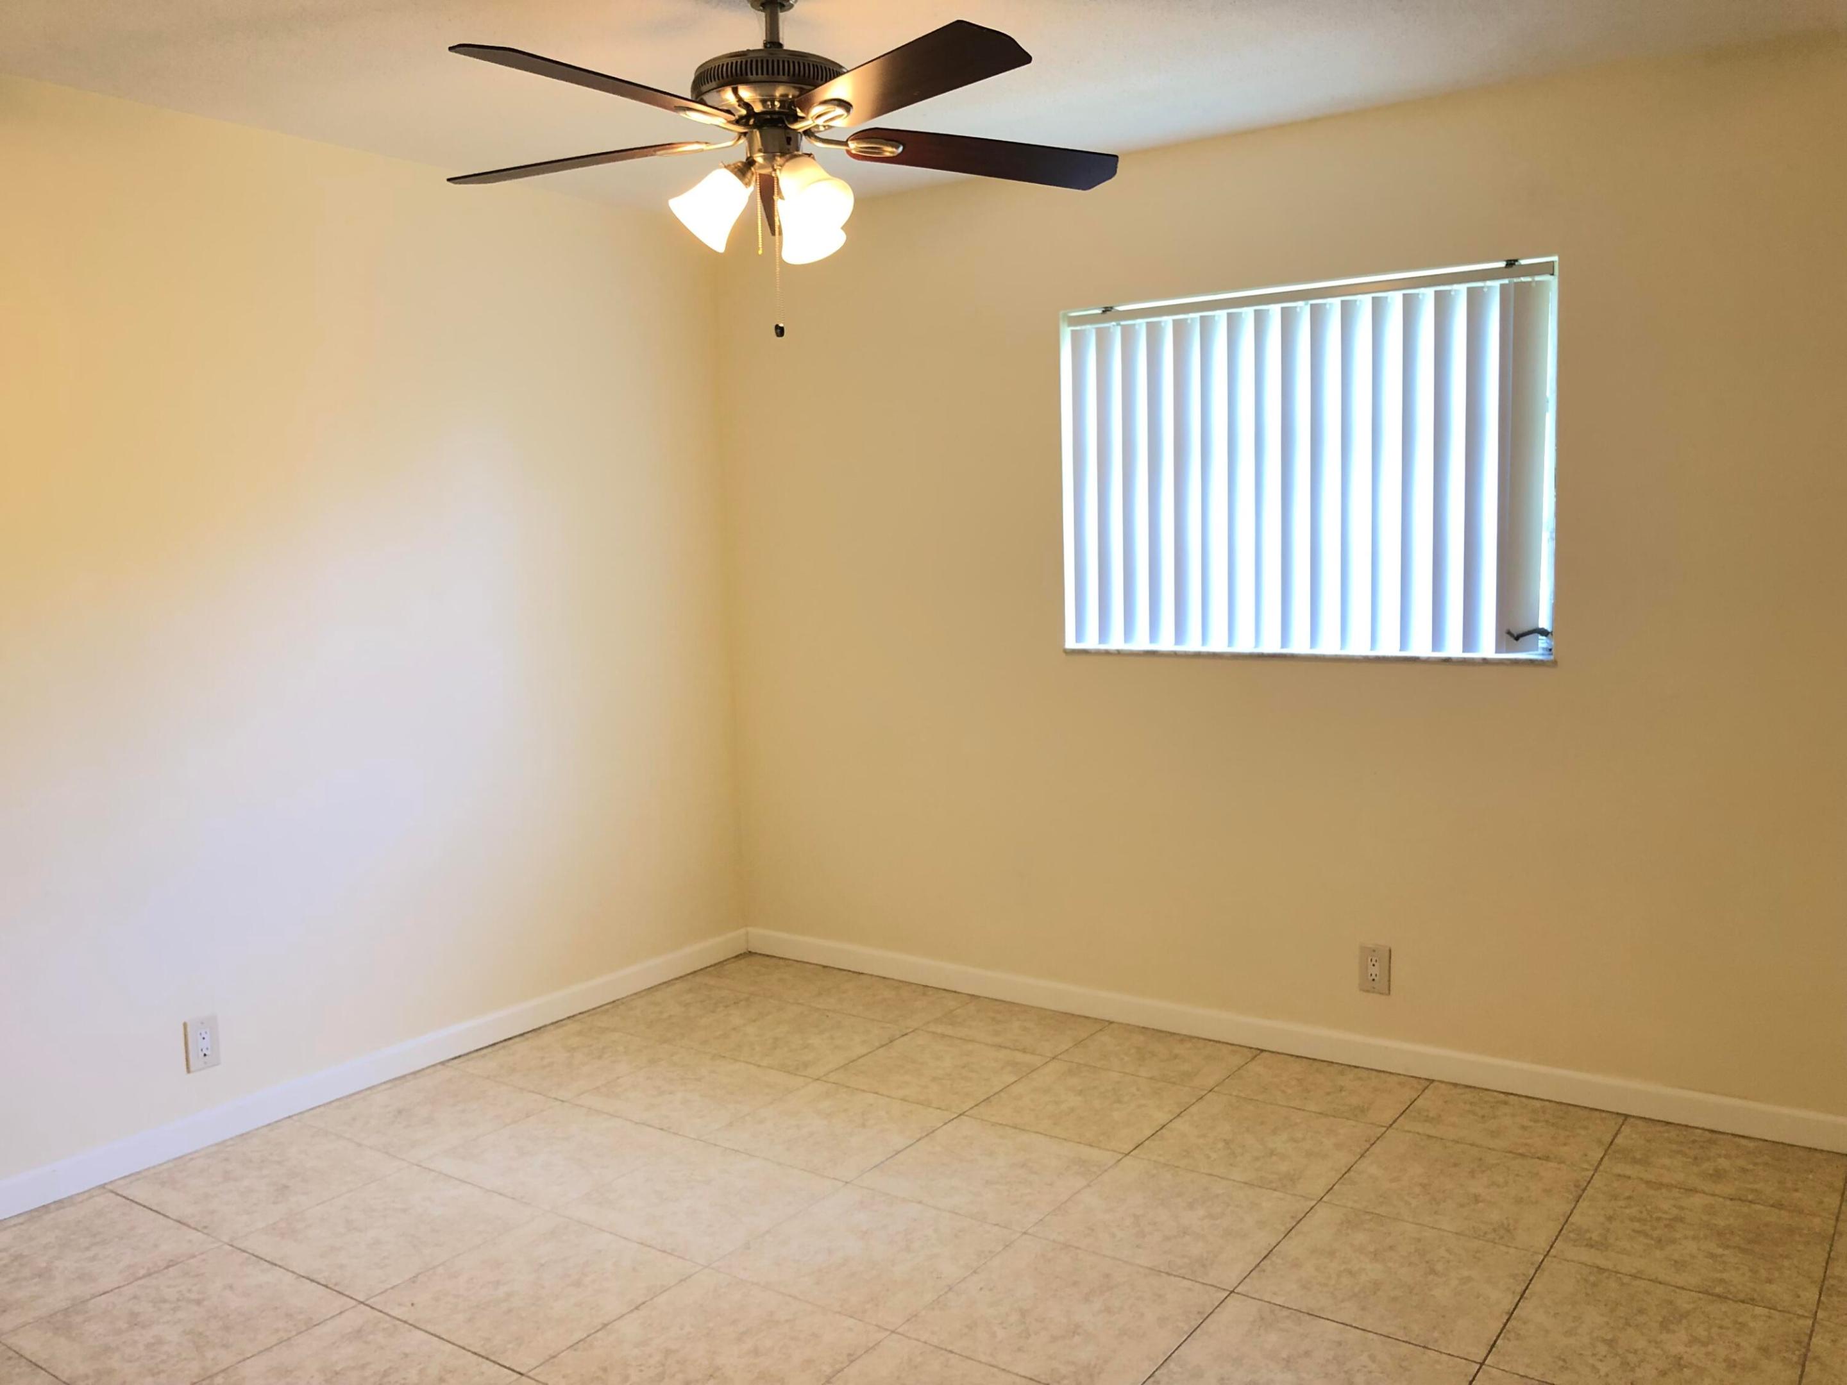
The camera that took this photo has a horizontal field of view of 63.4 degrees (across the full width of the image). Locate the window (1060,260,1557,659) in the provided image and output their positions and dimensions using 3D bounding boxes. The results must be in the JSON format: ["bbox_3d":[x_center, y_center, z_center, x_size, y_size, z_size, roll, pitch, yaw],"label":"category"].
[{"bbox_3d":[0.973,-0.578,3.941,1.335,0.950,0.100,3,7,35],"label":"window"}]

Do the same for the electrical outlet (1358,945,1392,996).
[{"bbox_3d":[1.176,0.725,3.897,0.079,0.125,0.011,3,7,35],"label":"electrical outlet"}]

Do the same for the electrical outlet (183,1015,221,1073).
[{"bbox_3d":[-1.728,0.846,3.590,0.011,0.125,0.078,3,7,35],"label":"electrical outlet"}]

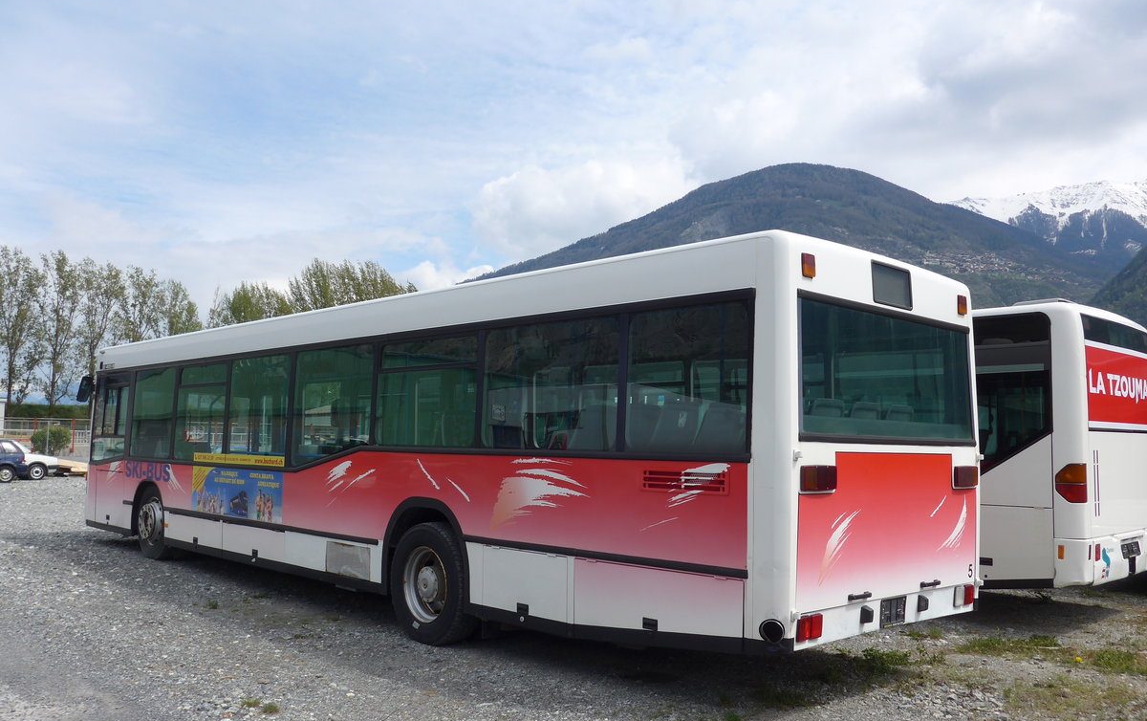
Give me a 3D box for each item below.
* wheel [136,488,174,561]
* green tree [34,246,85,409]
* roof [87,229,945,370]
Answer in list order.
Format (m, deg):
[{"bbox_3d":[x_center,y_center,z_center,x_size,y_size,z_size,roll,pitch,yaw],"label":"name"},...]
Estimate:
[{"bbox_3d":[-5.124,1.984,11.998,0.290,0.950,0.950,6,-7,-43],"label":"wheel"},{"bbox_3d":[-36.357,-1.691,68.000,3.300,12.600,3.300,4,-6,-28],"label":"green tree"},{"bbox_3d":[-1.930,-0.210,10.426,2.480,0.380,11.650,6,-7,-43],"label":"roof"}]

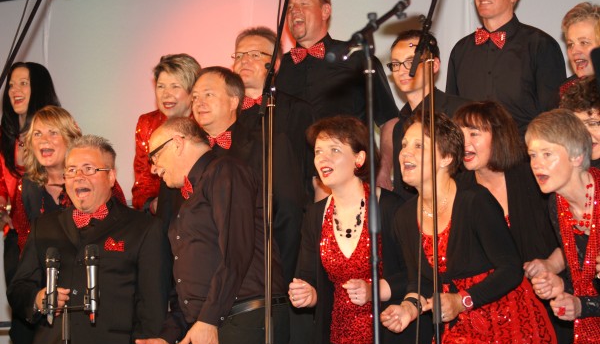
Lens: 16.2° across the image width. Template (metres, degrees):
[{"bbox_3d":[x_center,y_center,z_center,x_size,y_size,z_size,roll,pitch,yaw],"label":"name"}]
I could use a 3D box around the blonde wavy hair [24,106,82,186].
[{"bbox_3d":[-0.848,-0.091,7.300,0.205,0.270,0.220,-3,-3,22],"label":"blonde wavy hair"}]

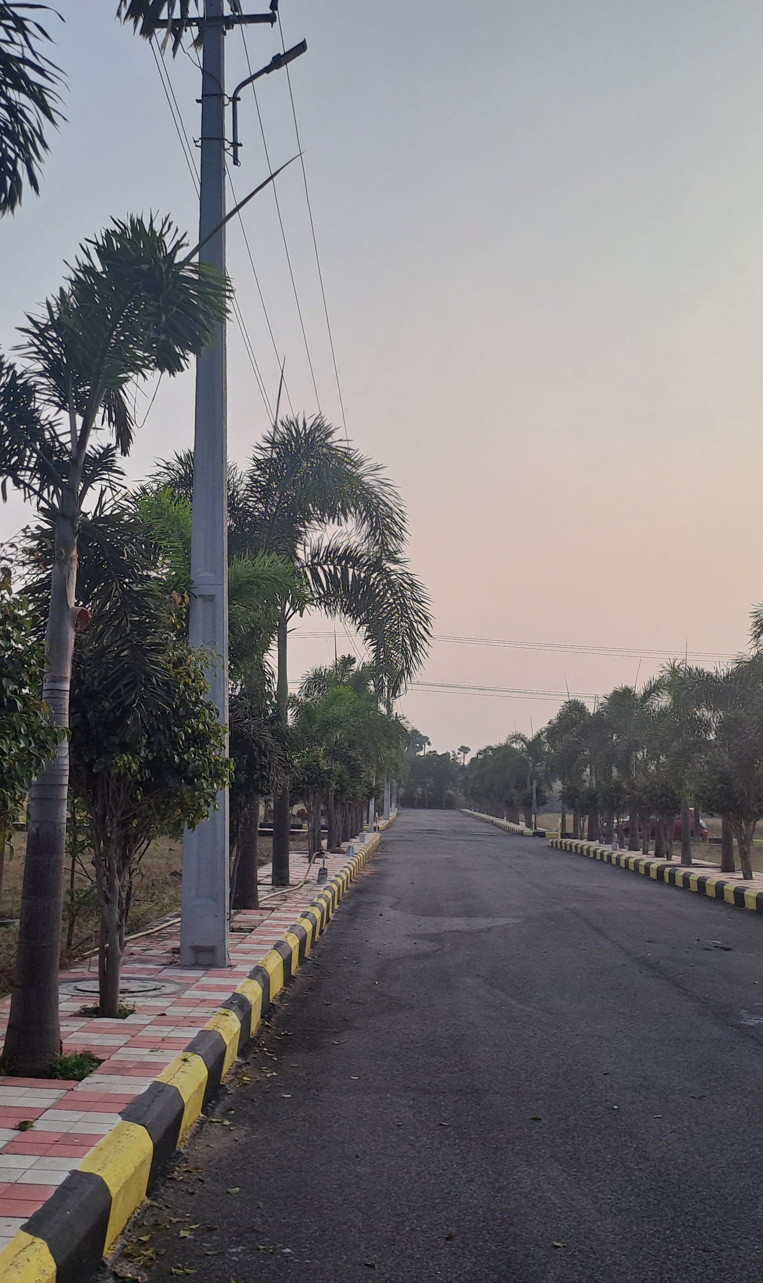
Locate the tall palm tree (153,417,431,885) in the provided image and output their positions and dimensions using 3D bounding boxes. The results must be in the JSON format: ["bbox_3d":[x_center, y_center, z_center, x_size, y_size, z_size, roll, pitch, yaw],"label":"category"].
[{"bbox_3d":[-1.302,0.038,17.964,4.040,6.879,3.528,-1,-7,0],"label":"tall palm tree"}]

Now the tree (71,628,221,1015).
[{"bbox_3d":[-1.426,1.042,7.328,1.034,2.256,1.000,-1,-7,0],"label":"tree"}]

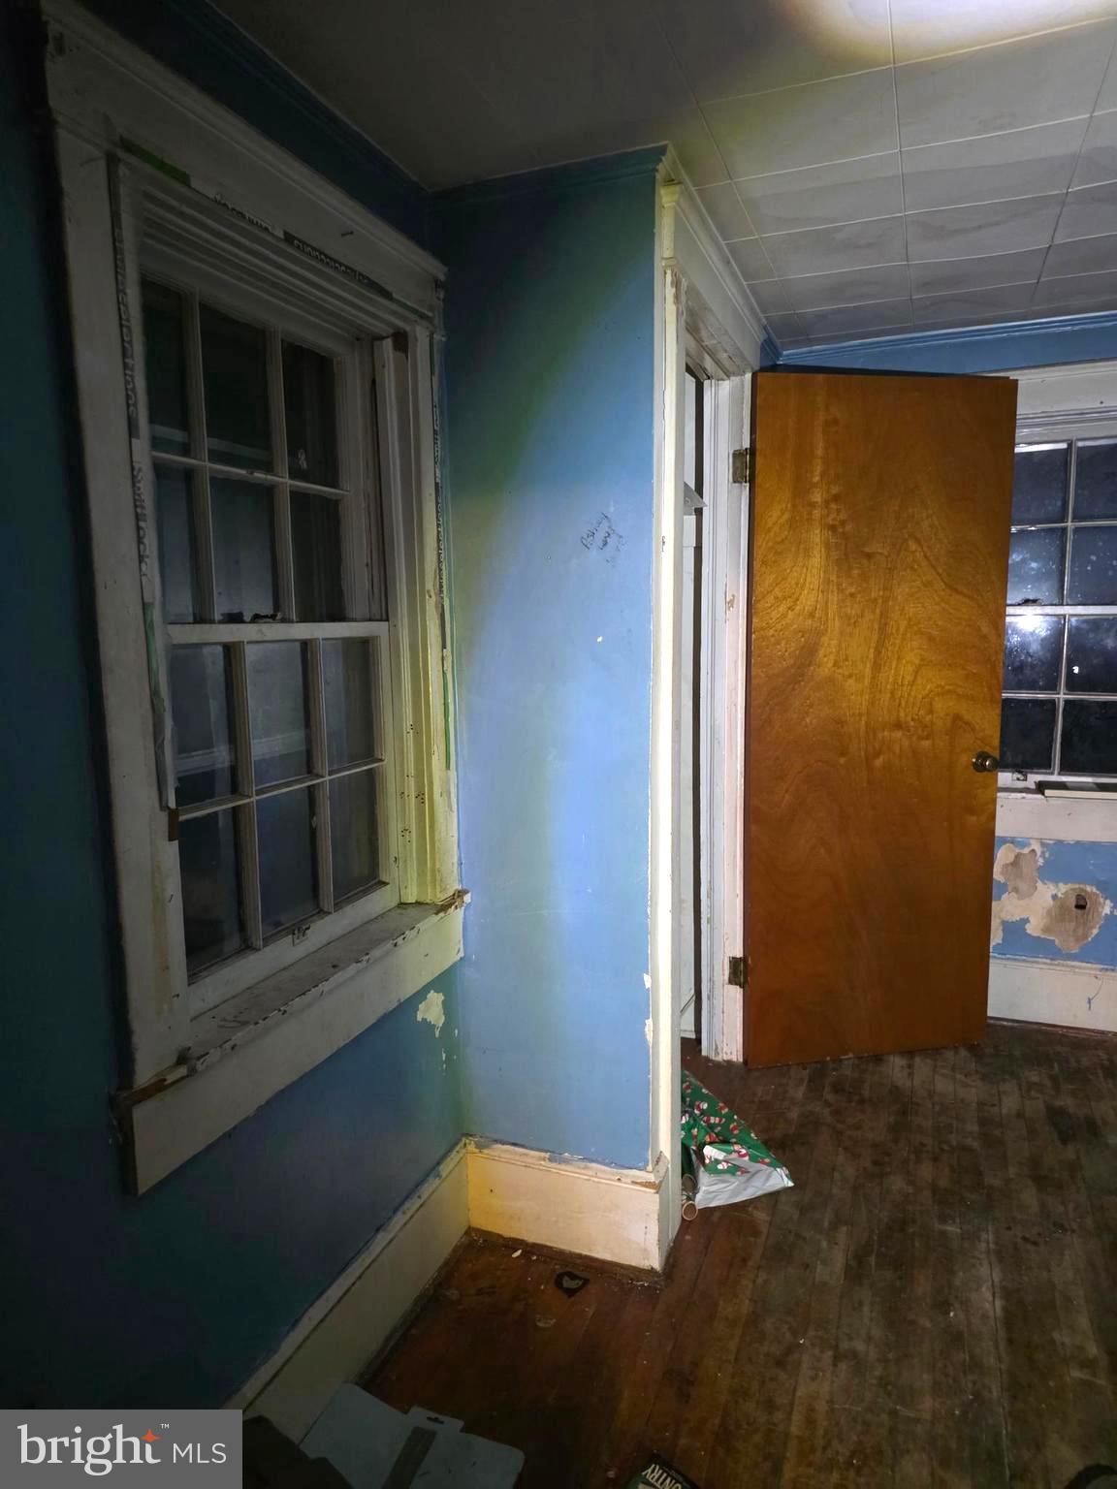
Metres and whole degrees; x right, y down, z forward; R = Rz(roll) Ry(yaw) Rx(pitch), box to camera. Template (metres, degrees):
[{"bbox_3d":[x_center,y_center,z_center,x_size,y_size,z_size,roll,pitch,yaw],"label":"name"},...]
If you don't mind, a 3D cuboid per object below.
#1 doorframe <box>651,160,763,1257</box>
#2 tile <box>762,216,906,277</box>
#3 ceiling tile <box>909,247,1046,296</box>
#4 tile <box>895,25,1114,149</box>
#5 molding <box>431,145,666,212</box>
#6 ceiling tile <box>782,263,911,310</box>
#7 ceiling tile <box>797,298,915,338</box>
[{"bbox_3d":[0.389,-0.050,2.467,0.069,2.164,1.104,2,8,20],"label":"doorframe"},{"bbox_3d":[0.640,-1.148,2.280,0.305,0.015,0.305,2,8,20],"label":"tile"},{"bbox_3d":[1.031,-1.175,2.447,0.305,0.015,0.305,2,8,20],"label":"ceiling tile"},{"bbox_3d":[0.711,-1.061,1.602,0.305,0.015,0.305,2,8,20],"label":"tile"},{"bbox_3d":[-0.027,-1.058,1.866,0.489,0.040,0.036,2,8,20],"label":"molding"},{"bbox_3d":[0.744,-1.185,2.555,0.305,0.015,0.305,2,8,20],"label":"ceiling tile"},{"bbox_3d":[0.845,-1.220,2.819,0.305,0.015,0.305,2,8,20],"label":"ceiling tile"}]

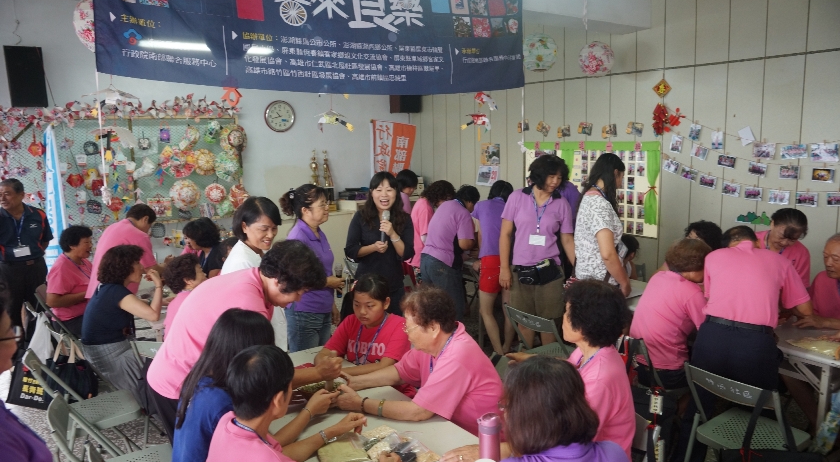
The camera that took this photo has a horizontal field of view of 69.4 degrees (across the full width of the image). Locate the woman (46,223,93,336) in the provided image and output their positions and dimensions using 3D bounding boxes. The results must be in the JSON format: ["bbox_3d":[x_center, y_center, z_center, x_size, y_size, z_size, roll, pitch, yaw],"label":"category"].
[{"bbox_3d":[-2.460,0.577,4.700,0.740,1.230,0.520,-4,9,-17],"label":"woman"}]

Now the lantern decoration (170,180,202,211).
[{"bbox_3d":[-2.270,-0.344,5.871,0.310,0.310,0.200,-8,10,-37],"label":"lantern decoration"}]

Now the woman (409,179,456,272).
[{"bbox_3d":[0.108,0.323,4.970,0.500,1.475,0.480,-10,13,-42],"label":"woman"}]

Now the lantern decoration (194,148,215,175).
[{"bbox_3d":[-2.117,-0.686,5.987,0.240,0.270,0.170,-8,10,-37],"label":"lantern decoration"}]

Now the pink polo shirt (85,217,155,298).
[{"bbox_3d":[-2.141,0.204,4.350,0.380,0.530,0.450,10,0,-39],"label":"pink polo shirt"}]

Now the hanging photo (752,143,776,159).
[{"bbox_3d":[2.829,-0.652,4.977,0.015,0.120,0.165,-8,11,-35],"label":"hanging photo"}]

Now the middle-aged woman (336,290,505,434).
[{"bbox_3d":[0.030,0.837,2.479,0.740,1.170,0.520,-3,9,-11],"label":"middle-aged woman"}]

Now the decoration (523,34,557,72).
[{"bbox_3d":[0.922,-1.377,4.680,0.290,0.290,0.290,-1,8,0],"label":"decoration"}]

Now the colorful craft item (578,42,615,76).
[{"bbox_3d":[1.437,-1.405,4.940,0.290,0.280,0.290,-8,10,-37],"label":"colorful craft item"}]

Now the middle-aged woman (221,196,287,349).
[{"bbox_3d":[-0.770,0.611,3.079,0.360,1.580,0.460,1,10,19],"label":"middle-aged woman"}]

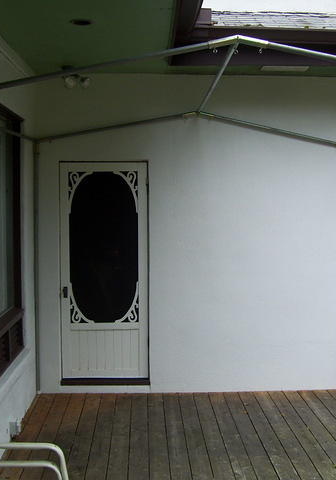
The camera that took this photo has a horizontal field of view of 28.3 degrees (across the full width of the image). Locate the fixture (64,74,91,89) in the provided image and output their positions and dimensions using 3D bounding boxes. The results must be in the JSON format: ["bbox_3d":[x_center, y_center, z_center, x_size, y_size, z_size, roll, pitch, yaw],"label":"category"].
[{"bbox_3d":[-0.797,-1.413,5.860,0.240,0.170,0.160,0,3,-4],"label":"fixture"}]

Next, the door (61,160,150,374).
[{"bbox_3d":[-0.593,0.288,6.250,0.820,2.035,0.050,0,3,-4],"label":"door"}]

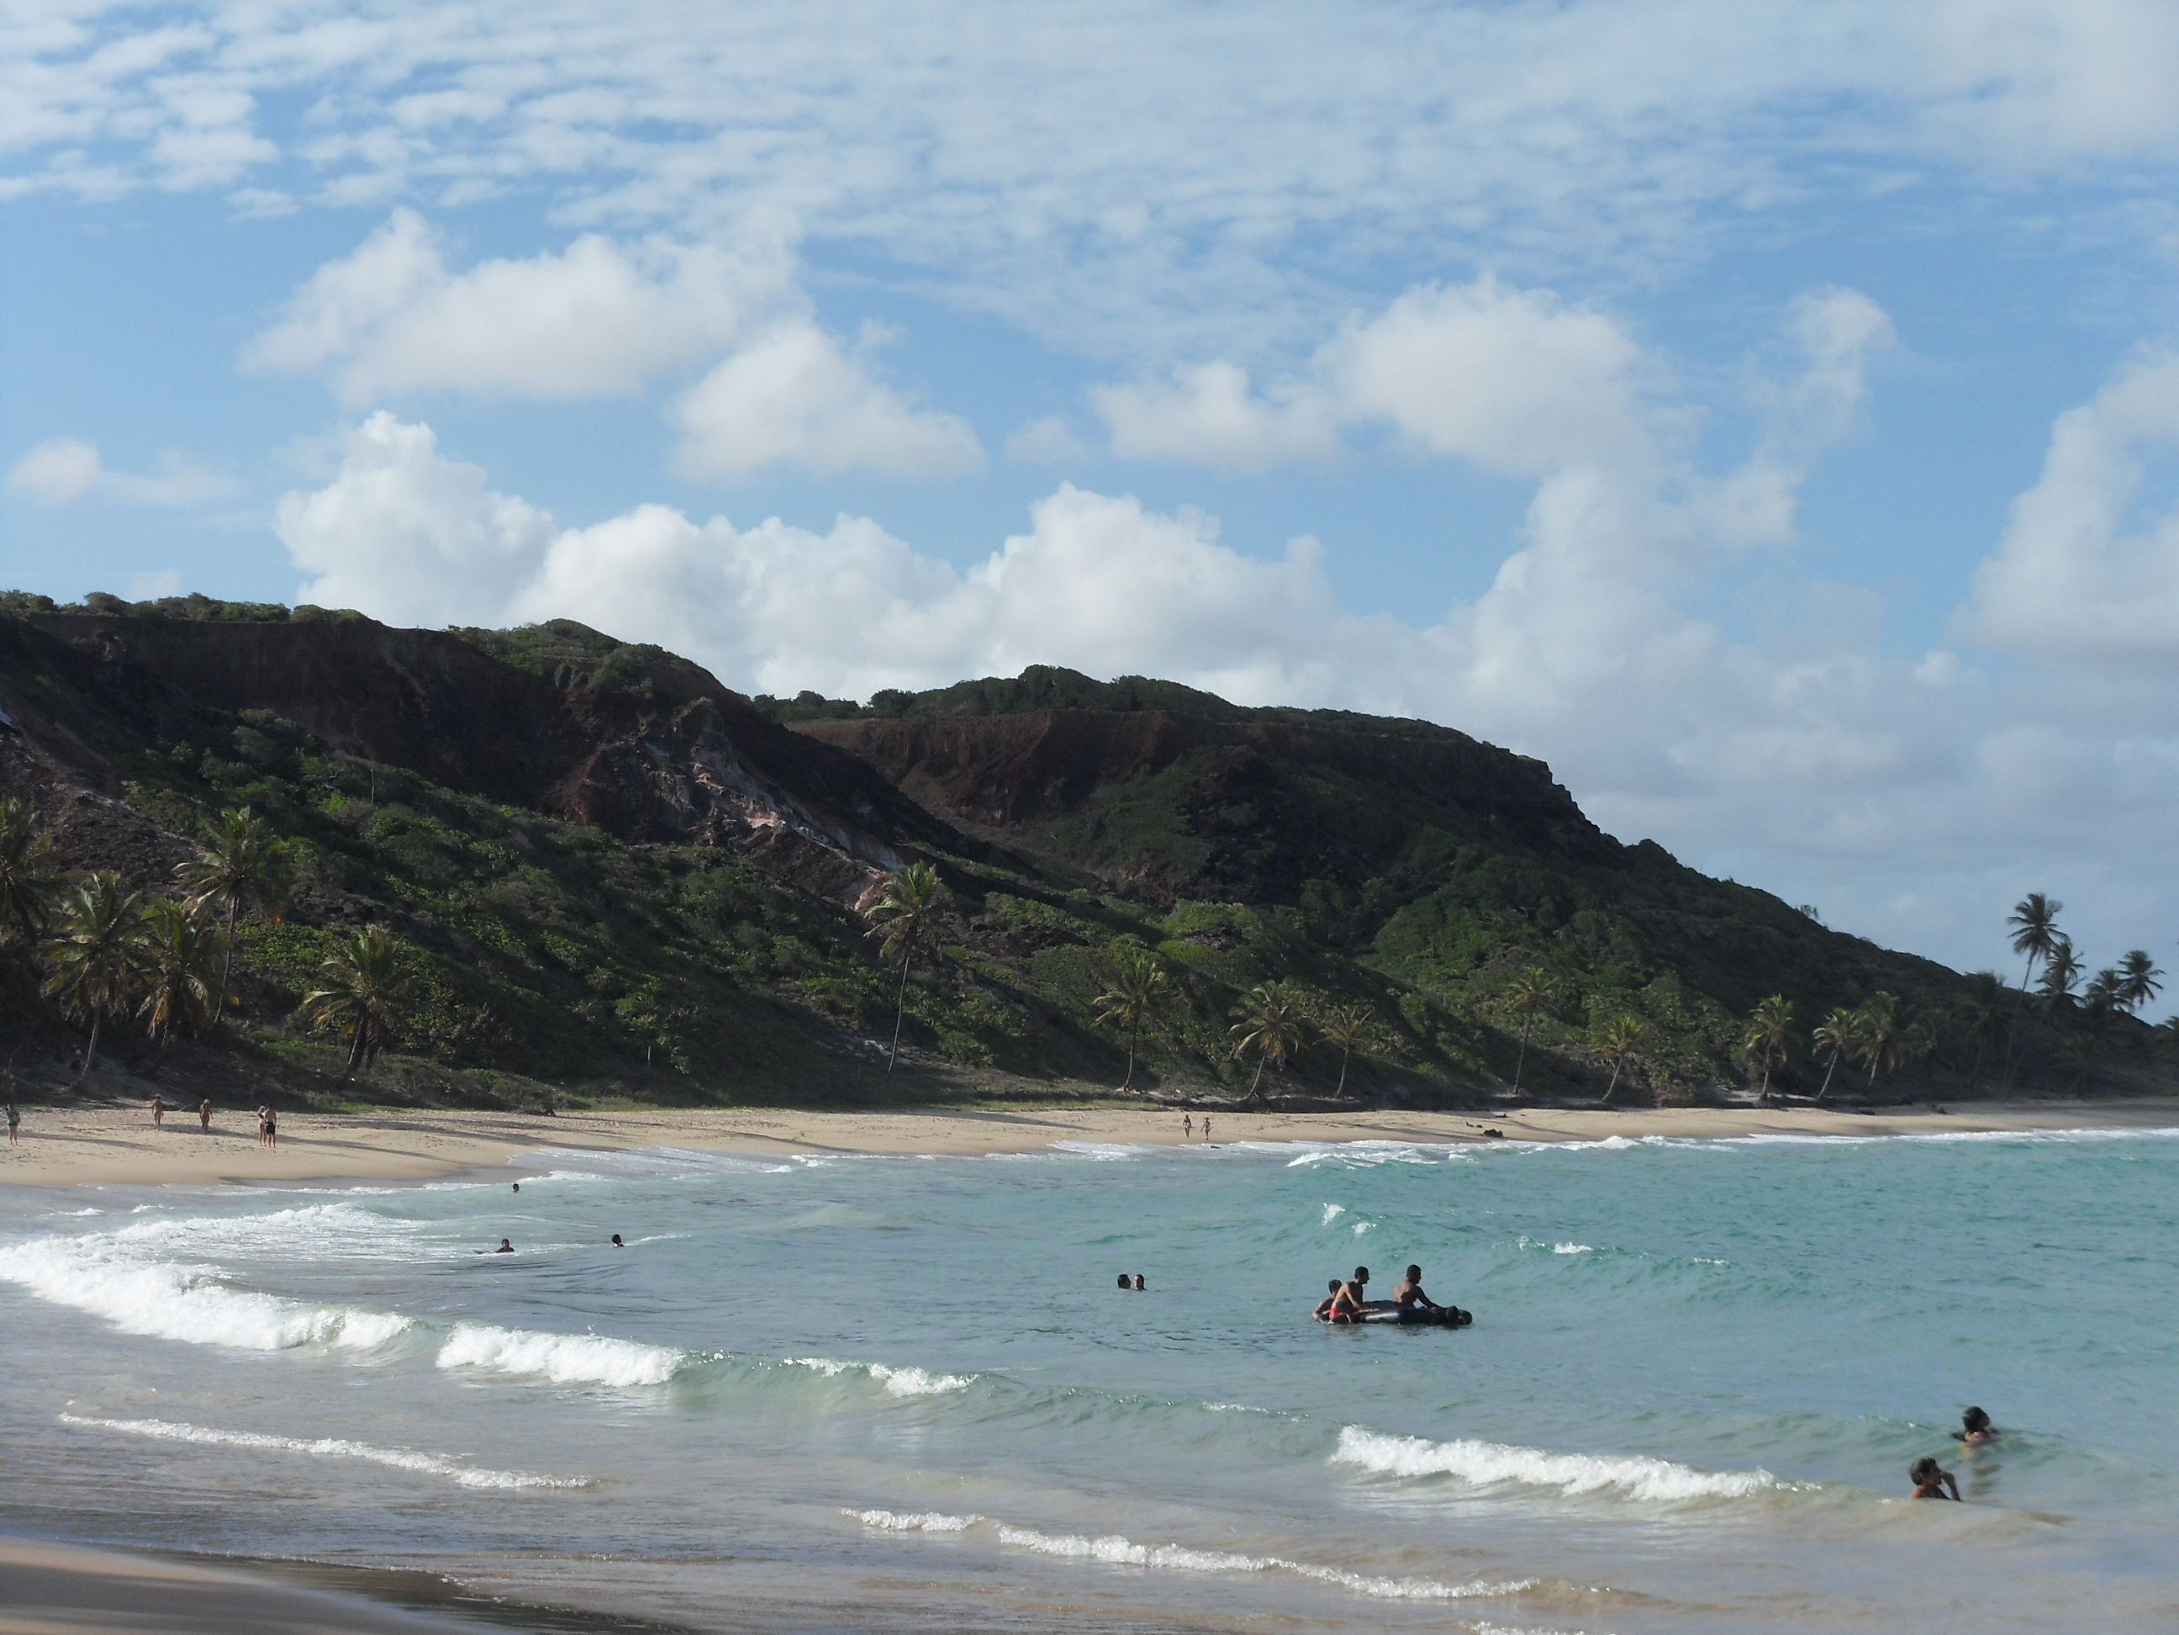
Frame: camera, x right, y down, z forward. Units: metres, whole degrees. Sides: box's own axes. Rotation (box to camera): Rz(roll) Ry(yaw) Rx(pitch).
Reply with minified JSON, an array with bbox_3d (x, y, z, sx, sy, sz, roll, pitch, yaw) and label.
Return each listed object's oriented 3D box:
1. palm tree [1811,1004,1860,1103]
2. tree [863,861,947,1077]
[{"bbox_3d":[75.399,23.987,515.000,5.158,9.973,5.004,0,-3,0],"label":"palm tree"},{"bbox_3d":[-14.201,11.648,392.000,6.540,16.620,6.540,0,-3,0],"label":"tree"}]

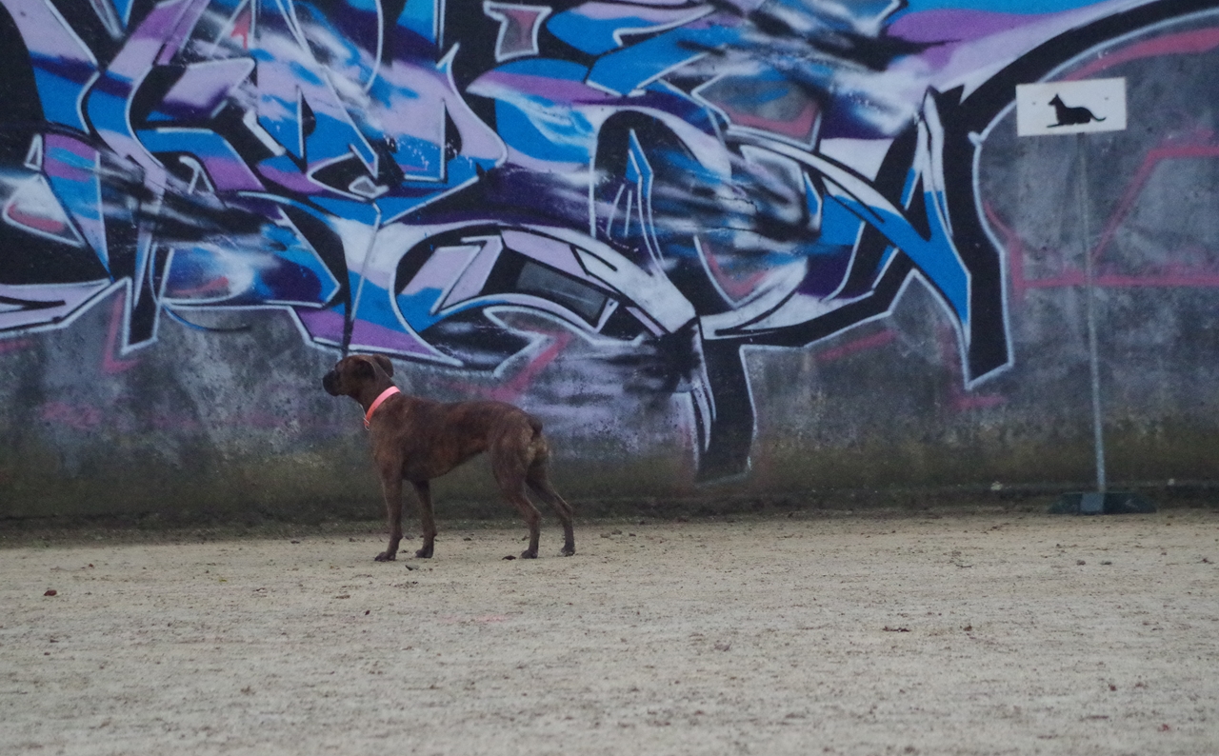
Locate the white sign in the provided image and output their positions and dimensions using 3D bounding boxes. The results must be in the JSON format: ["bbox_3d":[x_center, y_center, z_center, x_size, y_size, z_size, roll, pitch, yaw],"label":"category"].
[{"bbox_3d":[1.751,-1.024,38.400,0.416,0.197,0.015,-3,1,0],"label":"white sign"}]

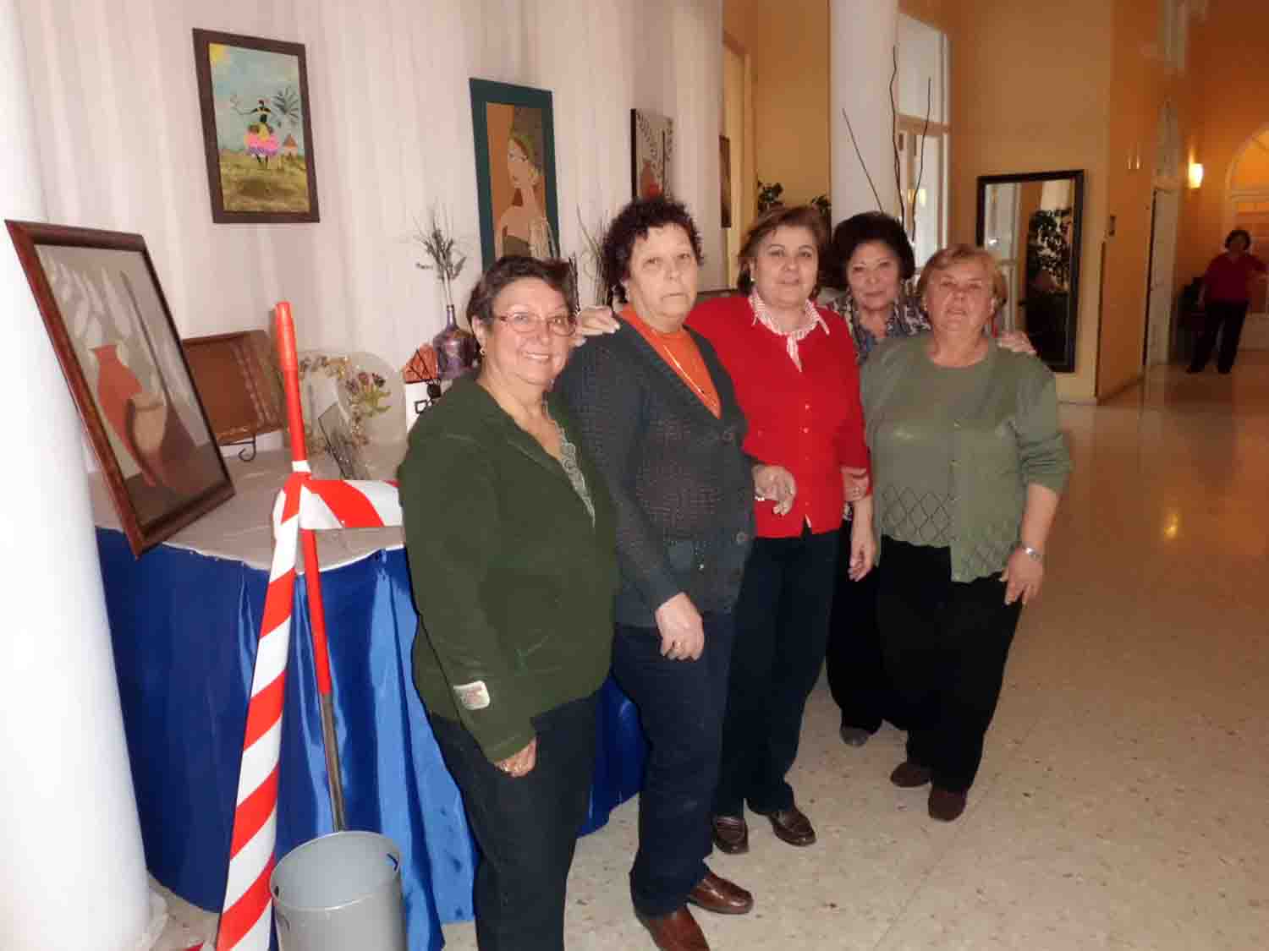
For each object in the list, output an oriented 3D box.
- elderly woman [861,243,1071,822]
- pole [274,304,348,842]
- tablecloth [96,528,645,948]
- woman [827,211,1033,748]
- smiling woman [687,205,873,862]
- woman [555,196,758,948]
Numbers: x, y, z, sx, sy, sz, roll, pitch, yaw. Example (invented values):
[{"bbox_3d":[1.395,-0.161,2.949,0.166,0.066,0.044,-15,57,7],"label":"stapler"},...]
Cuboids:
[{"bbox_3d":[0.827,0.137,2.529,0.530,1.490,0.350,2,12,20],"label":"elderly woman"},{"bbox_3d":[-0.646,0.331,1.962,0.032,1.358,0.032,-2,12,0],"label":"pole"},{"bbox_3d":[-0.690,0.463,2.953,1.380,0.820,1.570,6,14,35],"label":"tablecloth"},{"bbox_3d":[0.812,0.024,2.863,0.600,1.575,0.340,0,12,12],"label":"woman"},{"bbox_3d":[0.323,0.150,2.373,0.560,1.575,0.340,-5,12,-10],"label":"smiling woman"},{"bbox_3d":[0.075,0.220,2.069,0.370,1.585,0.500,9,16,44],"label":"woman"}]

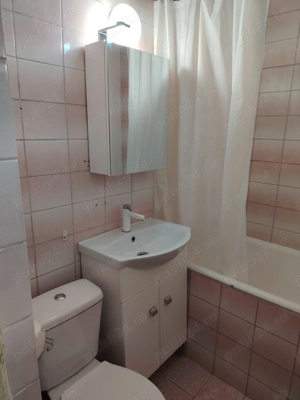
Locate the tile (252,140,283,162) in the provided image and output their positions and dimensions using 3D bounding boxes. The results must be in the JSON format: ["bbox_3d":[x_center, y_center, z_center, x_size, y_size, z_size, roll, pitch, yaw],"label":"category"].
[{"bbox_3d":[0.820,-0.344,1.930,0.200,0.150,0.010,13,19,41],"label":"tile"}]

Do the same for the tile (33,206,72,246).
[{"bbox_3d":[-0.452,0.110,1.294,0.010,0.150,0.200,13,19,41],"label":"tile"}]

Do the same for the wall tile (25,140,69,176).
[{"bbox_3d":[-0.444,-0.186,1.211,0.010,0.150,0.200,13,19,40],"label":"wall tile"}]

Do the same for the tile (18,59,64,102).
[{"bbox_3d":[-0.440,-0.481,1.137,0.010,0.150,0.200,13,19,40],"label":"tile"}]

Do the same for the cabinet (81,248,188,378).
[{"bbox_3d":[-0.071,0.601,1.595,0.322,0.744,0.520,13,19,40],"label":"cabinet"}]

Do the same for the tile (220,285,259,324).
[{"bbox_3d":[0.466,0.547,1.464,0.200,0.150,0.010,13,19,41],"label":"tile"}]

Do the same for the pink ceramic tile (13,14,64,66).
[{"bbox_3d":[-0.437,-0.628,1.098,0.010,0.150,0.198,13,19,40],"label":"pink ceramic tile"}]

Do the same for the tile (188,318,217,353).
[{"bbox_3d":[0.314,0.810,1.670,0.200,0.150,0.010,13,19,41],"label":"tile"}]

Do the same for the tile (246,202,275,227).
[{"bbox_3d":[0.813,0.102,2.042,0.200,0.150,0.010,13,19,41],"label":"tile"}]

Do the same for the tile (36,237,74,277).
[{"bbox_3d":[-0.451,0.256,1.323,0.010,0.150,0.198,13,19,40],"label":"tile"}]

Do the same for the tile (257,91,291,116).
[{"bbox_3d":[0.824,-0.642,1.855,0.200,0.150,0.010,13,19,41],"label":"tile"}]

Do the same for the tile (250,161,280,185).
[{"bbox_3d":[0.810,-0.193,1.949,0.200,0.150,0.010,13,19,40],"label":"tile"}]

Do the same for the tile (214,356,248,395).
[{"bbox_3d":[0.451,0.977,1.560,0.200,0.138,0.010,13,19,40],"label":"tile"}]

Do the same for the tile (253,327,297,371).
[{"bbox_3d":[0.606,0.724,1.357,0.198,0.150,0.010,13,19,40],"label":"tile"}]

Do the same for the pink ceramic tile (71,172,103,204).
[{"bbox_3d":[-0.314,-0.073,1.400,0.010,0.150,0.200,13,19,41],"label":"pink ceramic tile"}]

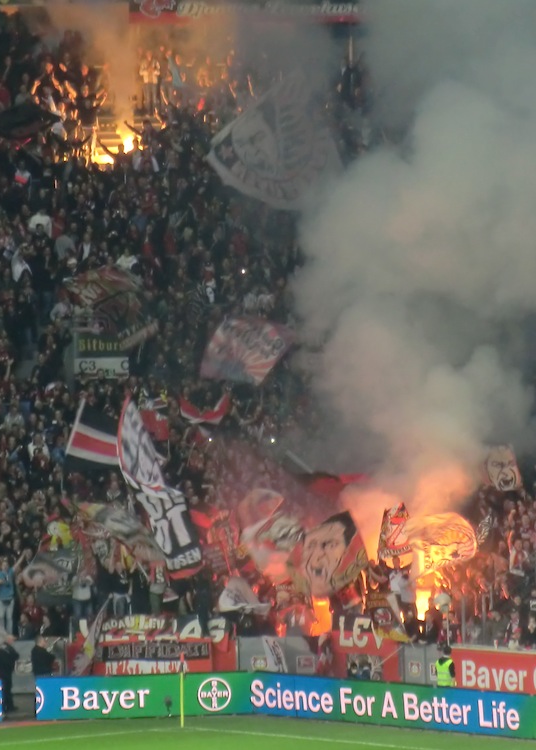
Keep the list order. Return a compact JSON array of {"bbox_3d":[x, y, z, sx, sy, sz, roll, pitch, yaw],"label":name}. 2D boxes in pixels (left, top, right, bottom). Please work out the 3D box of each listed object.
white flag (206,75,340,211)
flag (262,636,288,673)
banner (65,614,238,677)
[{"bbox_3d":[0.193,-5.969,178.000,3.150,2.800,0.400,30,3,0],"label":"white flag"},{"bbox_3d":[0.199,6.621,162.500,0.450,1.000,0.150,-27,3,0],"label":"flag"},{"bbox_3d":[-2.745,6.320,162.000,3.950,1.450,0.100,-1,3,-8],"label":"banner"}]

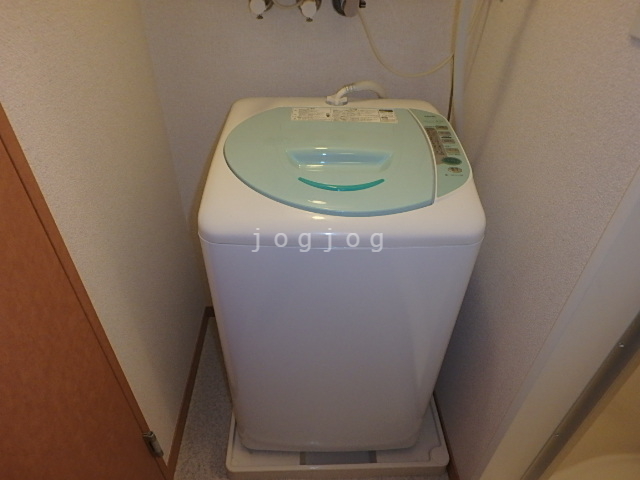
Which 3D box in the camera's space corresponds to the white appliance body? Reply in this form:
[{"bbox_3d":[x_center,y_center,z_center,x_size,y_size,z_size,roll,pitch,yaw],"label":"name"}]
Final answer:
[{"bbox_3d":[0.038,0.121,1.186,0.520,0.865,0.505,0,38,0],"label":"white appliance body"}]

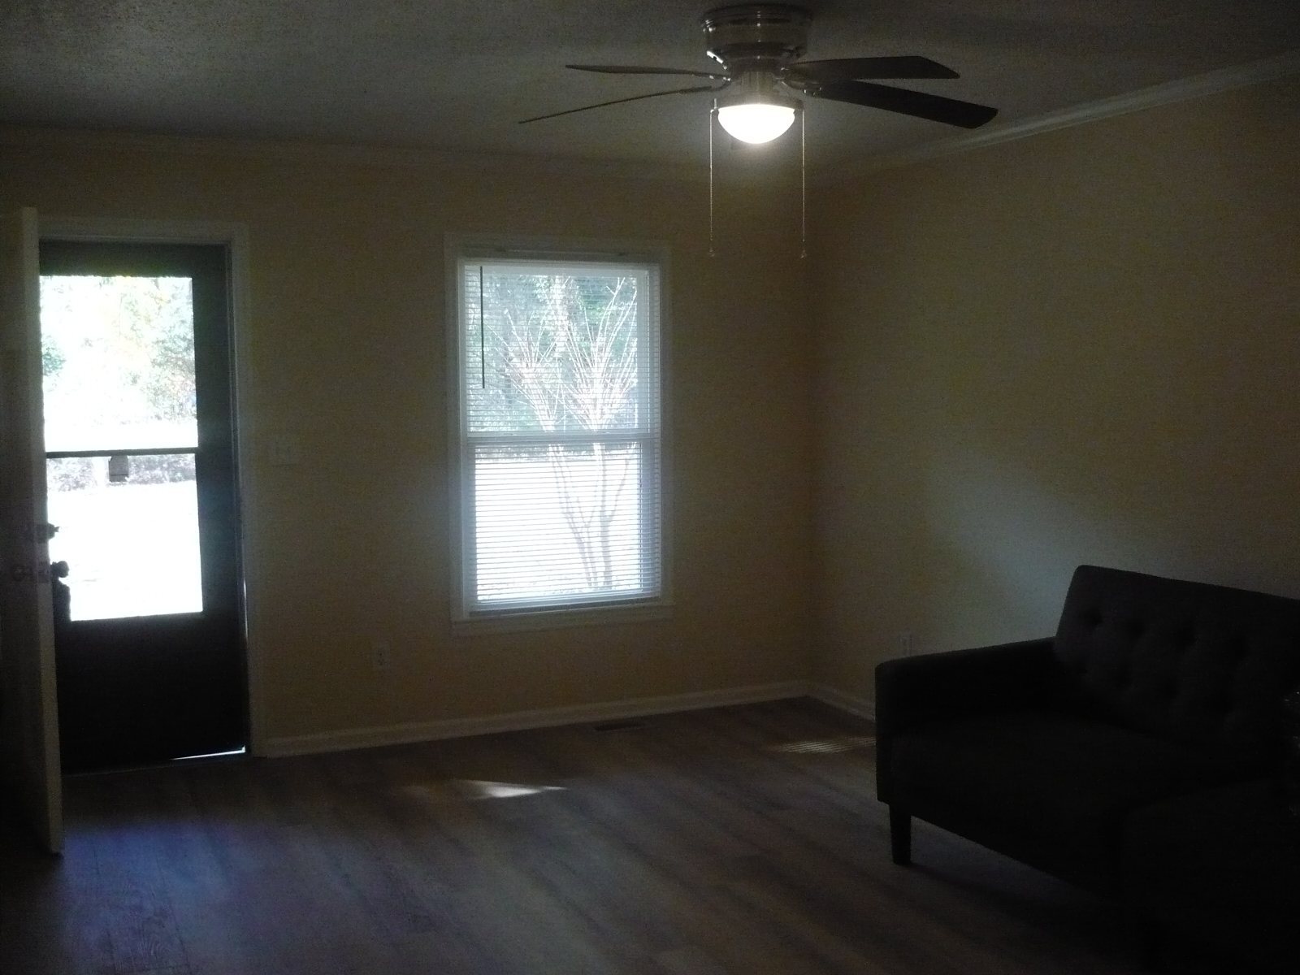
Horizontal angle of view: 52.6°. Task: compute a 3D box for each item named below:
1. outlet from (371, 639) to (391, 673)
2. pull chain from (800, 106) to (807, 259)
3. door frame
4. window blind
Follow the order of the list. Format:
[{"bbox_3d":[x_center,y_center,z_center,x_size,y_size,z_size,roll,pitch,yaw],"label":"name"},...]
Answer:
[{"bbox_3d":[-1.108,0.696,5.409,0.072,0.118,0.010,-2,5,-23],"label":"outlet"},{"bbox_3d":[0.397,-0.788,3.400,0.014,0.392,0.014,-2,5,-23],"label":"pull chain"},{"bbox_3d":[-2.034,0.049,5.014,1.023,2.112,0.130,-2,5,-23],"label":"door frame"},{"bbox_3d":[-0.378,-0.237,5.680,0.960,1.590,0.090,-2,5,-23],"label":"window blind"}]

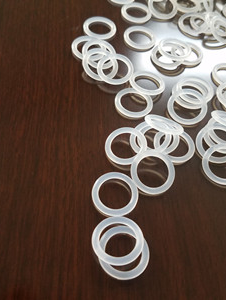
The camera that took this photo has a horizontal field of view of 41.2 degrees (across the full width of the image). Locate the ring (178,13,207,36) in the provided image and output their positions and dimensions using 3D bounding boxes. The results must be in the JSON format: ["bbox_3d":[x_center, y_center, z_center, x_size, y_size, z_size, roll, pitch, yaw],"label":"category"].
[{"bbox_3d":[0.077,-0.120,0.288,0.029,0.003,0.029,5,62,-9],"label":"ring"}]

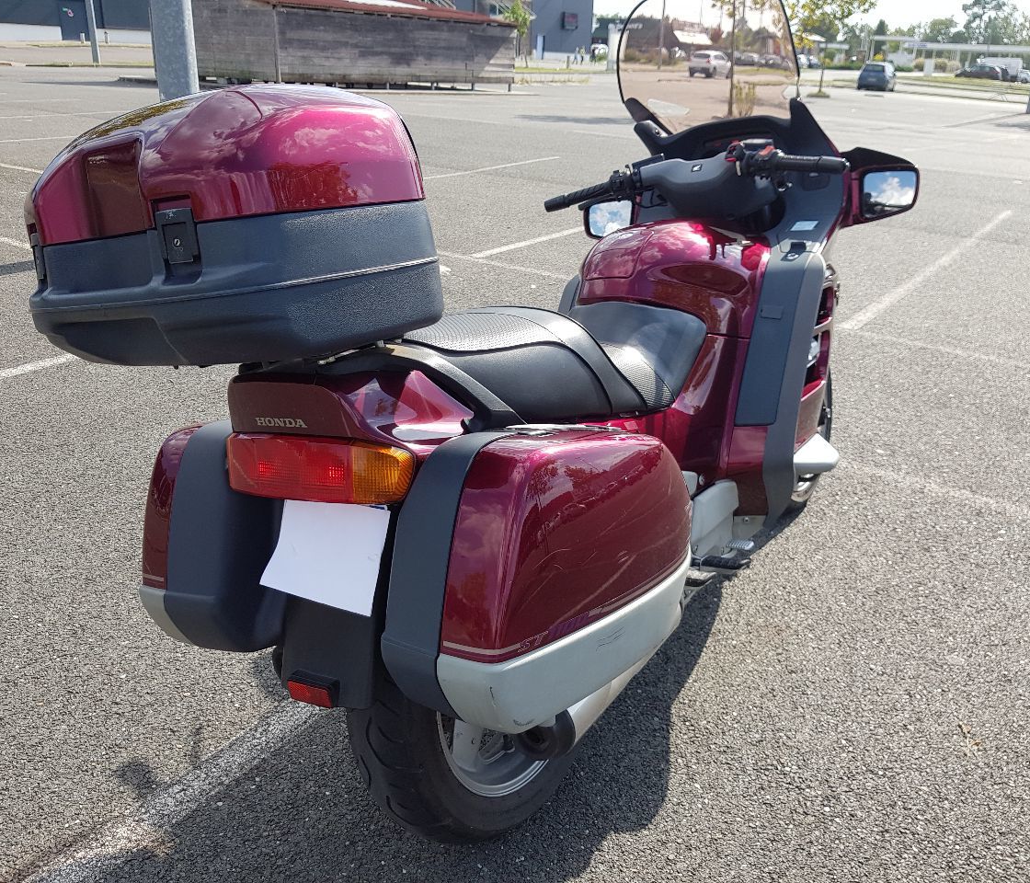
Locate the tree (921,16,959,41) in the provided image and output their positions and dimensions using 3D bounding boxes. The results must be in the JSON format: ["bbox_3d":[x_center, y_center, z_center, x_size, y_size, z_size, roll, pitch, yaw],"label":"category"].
[{"bbox_3d":[61.266,-57.658,129.675,5.590,8.290,5.590,13,26,23],"label":"tree"}]

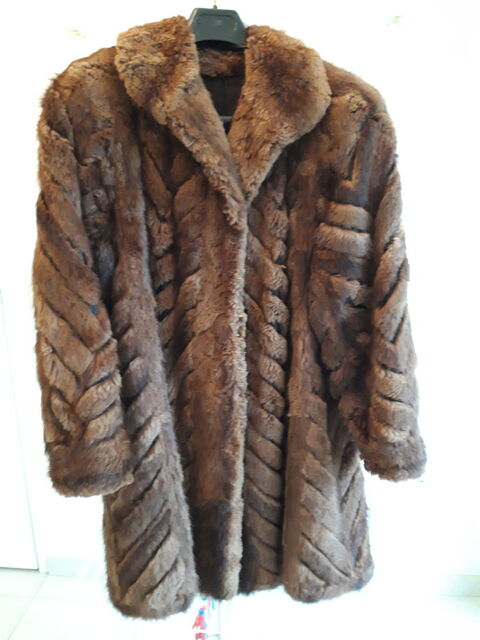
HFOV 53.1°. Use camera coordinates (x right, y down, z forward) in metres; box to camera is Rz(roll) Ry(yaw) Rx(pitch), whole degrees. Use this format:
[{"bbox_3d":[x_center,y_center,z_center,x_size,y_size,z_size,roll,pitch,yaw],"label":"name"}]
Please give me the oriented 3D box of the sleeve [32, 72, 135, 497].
[{"bbox_3d":[-0.242,-0.013,0.763,0.150,0.640,0.155,1,15,-6],"label":"sleeve"}]

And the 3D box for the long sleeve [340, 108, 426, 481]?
[{"bbox_3d":[0.236,-0.004,0.801,0.140,0.595,0.150,-6,15,-4],"label":"long sleeve"}]

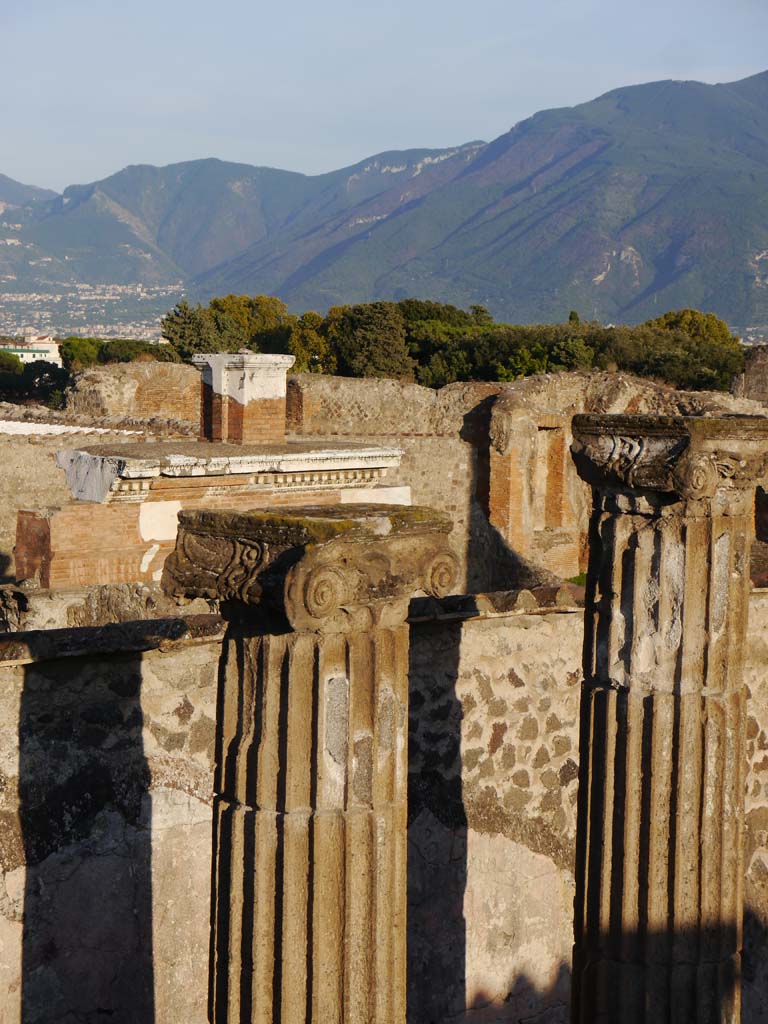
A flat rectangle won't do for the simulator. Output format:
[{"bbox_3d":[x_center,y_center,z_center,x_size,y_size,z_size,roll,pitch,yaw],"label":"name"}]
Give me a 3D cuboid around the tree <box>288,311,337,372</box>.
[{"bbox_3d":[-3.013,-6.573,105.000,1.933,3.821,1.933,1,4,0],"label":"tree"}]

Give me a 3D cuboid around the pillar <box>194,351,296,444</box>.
[{"bbox_3d":[-1.339,-1.107,24.000,0.651,0.872,0.749,-3,5,-42],"label":"pillar"}]

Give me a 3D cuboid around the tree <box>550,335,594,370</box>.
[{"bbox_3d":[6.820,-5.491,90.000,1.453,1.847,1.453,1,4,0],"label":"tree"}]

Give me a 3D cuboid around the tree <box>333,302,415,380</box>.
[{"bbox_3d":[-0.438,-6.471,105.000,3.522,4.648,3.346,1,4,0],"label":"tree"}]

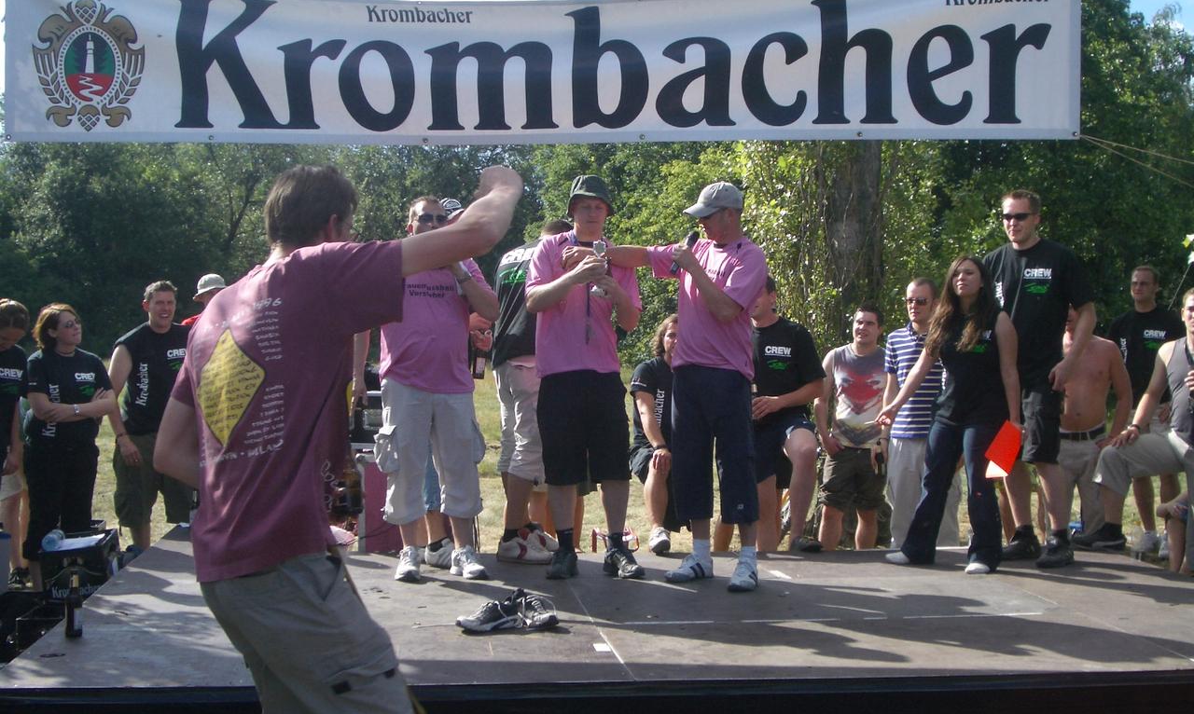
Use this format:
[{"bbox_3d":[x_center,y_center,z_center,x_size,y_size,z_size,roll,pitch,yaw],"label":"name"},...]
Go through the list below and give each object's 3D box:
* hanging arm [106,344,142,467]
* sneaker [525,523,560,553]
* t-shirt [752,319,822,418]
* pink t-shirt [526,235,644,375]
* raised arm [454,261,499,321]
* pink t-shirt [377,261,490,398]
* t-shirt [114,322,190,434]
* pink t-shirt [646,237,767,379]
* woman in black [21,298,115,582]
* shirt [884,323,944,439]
[{"bbox_3d":[-2.706,0.280,8.100,0.190,0.690,0.170,1,0,-35],"label":"hanging arm"},{"bbox_3d":[-0.302,0.911,7.100,0.290,0.125,0.110,1,0,-25],"label":"sneaker"},{"bbox_3d":[0.951,0.063,7.650,0.550,0.620,0.320,1,0,20],"label":"t-shirt"},{"bbox_3d":[-0.058,-0.242,6.500,0.530,0.680,0.340,1,0,-5],"label":"pink t-shirt"},{"bbox_3d":[-0.555,-0.320,6.350,0.220,0.320,0.220,1,0,-15],"label":"raised arm"},{"bbox_3d":[-0.774,-0.182,6.500,0.560,0.710,0.350,1,0,-15],"label":"pink t-shirt"},{"bbox_3d":[-2.535,0.126,8.150,0.500,0.660,0.290,1,0,-33],"label":"t-shirt"},{"bbox_3d":[0.496,-0.222,6.400,0.540,0.660,0.360,1,1,38],"label":"pink t-shirt"},{"bbox_3d":[-2.928,0.526,7.850,0.500,1.660,0.360,1,1,-42],"label":"woman in black"},{"bbox_3d":[1.778,0.136,7.800,0.460,0.650,0.280,1,0,28],"label":"shirt"}]

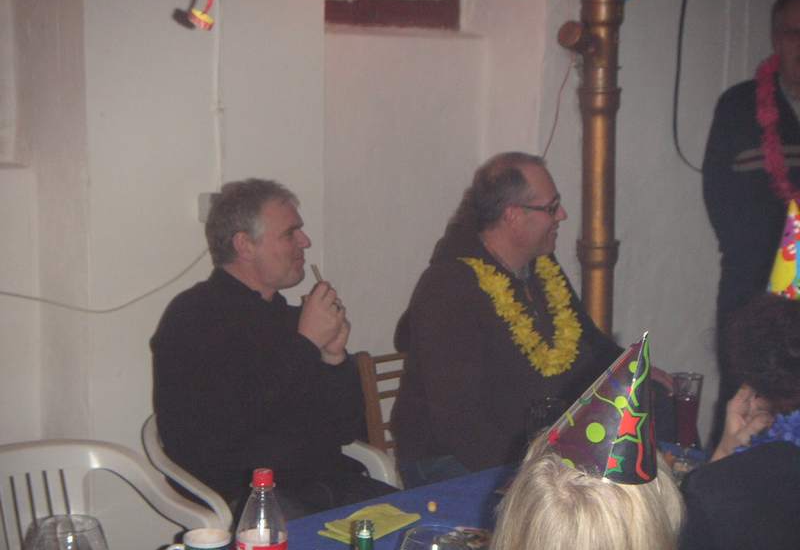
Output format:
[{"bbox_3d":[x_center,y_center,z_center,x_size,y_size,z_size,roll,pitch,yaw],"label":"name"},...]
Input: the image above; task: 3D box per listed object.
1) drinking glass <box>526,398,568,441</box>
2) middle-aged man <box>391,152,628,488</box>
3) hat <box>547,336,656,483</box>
[{"bbox_3d":[0.314,0.352,3.160,0.084,0.160,0.084,0,7,0],"label":"drinking glass"},{"bbox_3d":[0.350,0.420,3.500,0.660,1.380,0.820,-6,9,-44],"label":"middle-aged man"},{"bbox_3d":[0.240,0.130,1.575,0.128,0.152,0.128,17,17,0],"label":"hat"}]

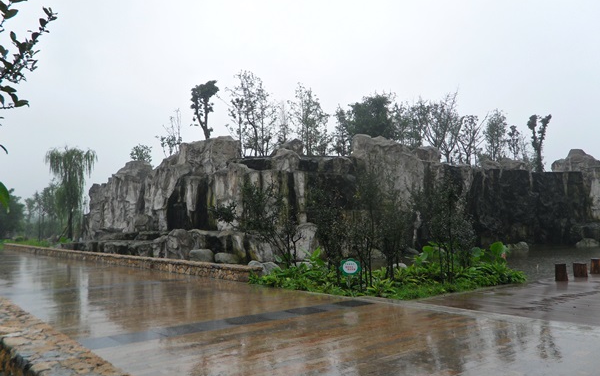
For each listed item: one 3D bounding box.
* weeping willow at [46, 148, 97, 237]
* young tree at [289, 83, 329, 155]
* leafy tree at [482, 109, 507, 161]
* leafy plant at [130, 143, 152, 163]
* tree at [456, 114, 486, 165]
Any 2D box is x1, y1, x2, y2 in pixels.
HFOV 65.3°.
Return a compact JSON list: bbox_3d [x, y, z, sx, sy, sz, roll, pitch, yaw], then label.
[{"bbox_3d":[-18.635,0.447,38.000,4.220,7.470,4.010,0,-5,0],"label":"weeping willow"},{"bbox_3d":[0.509,-4.098,28.000,2.390,4.310,2.270,0,-5,0],"label":"young tree"},{"bbox_3d":[16.624,-4.487,40.000,2.050,4.440,1.950,0,-5,0],"label":"leafy tree"},{"bbox_3d":[-9.822,-2.107,29.000,1.360,1.300,1.300,0,-5,0],"label":"leafy plant"},{"bbox_3d":[14.108,-3.990,38.500,2.470,4.280,2.340,0,-5,0],"label":"tree"}]

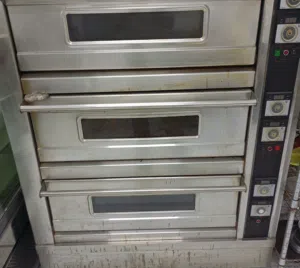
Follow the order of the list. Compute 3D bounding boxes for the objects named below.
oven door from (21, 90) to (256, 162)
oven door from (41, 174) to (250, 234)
[{"bbox_3d":[-0.042,-0.027,1.230,0.910,0.300,0.050,-2,23,0],"label":"oven door"},{"bbox_3d":[-0.028,0.347,1.376,0.909,0.299,0.080,-2,23,0],"label":"oven door"}]

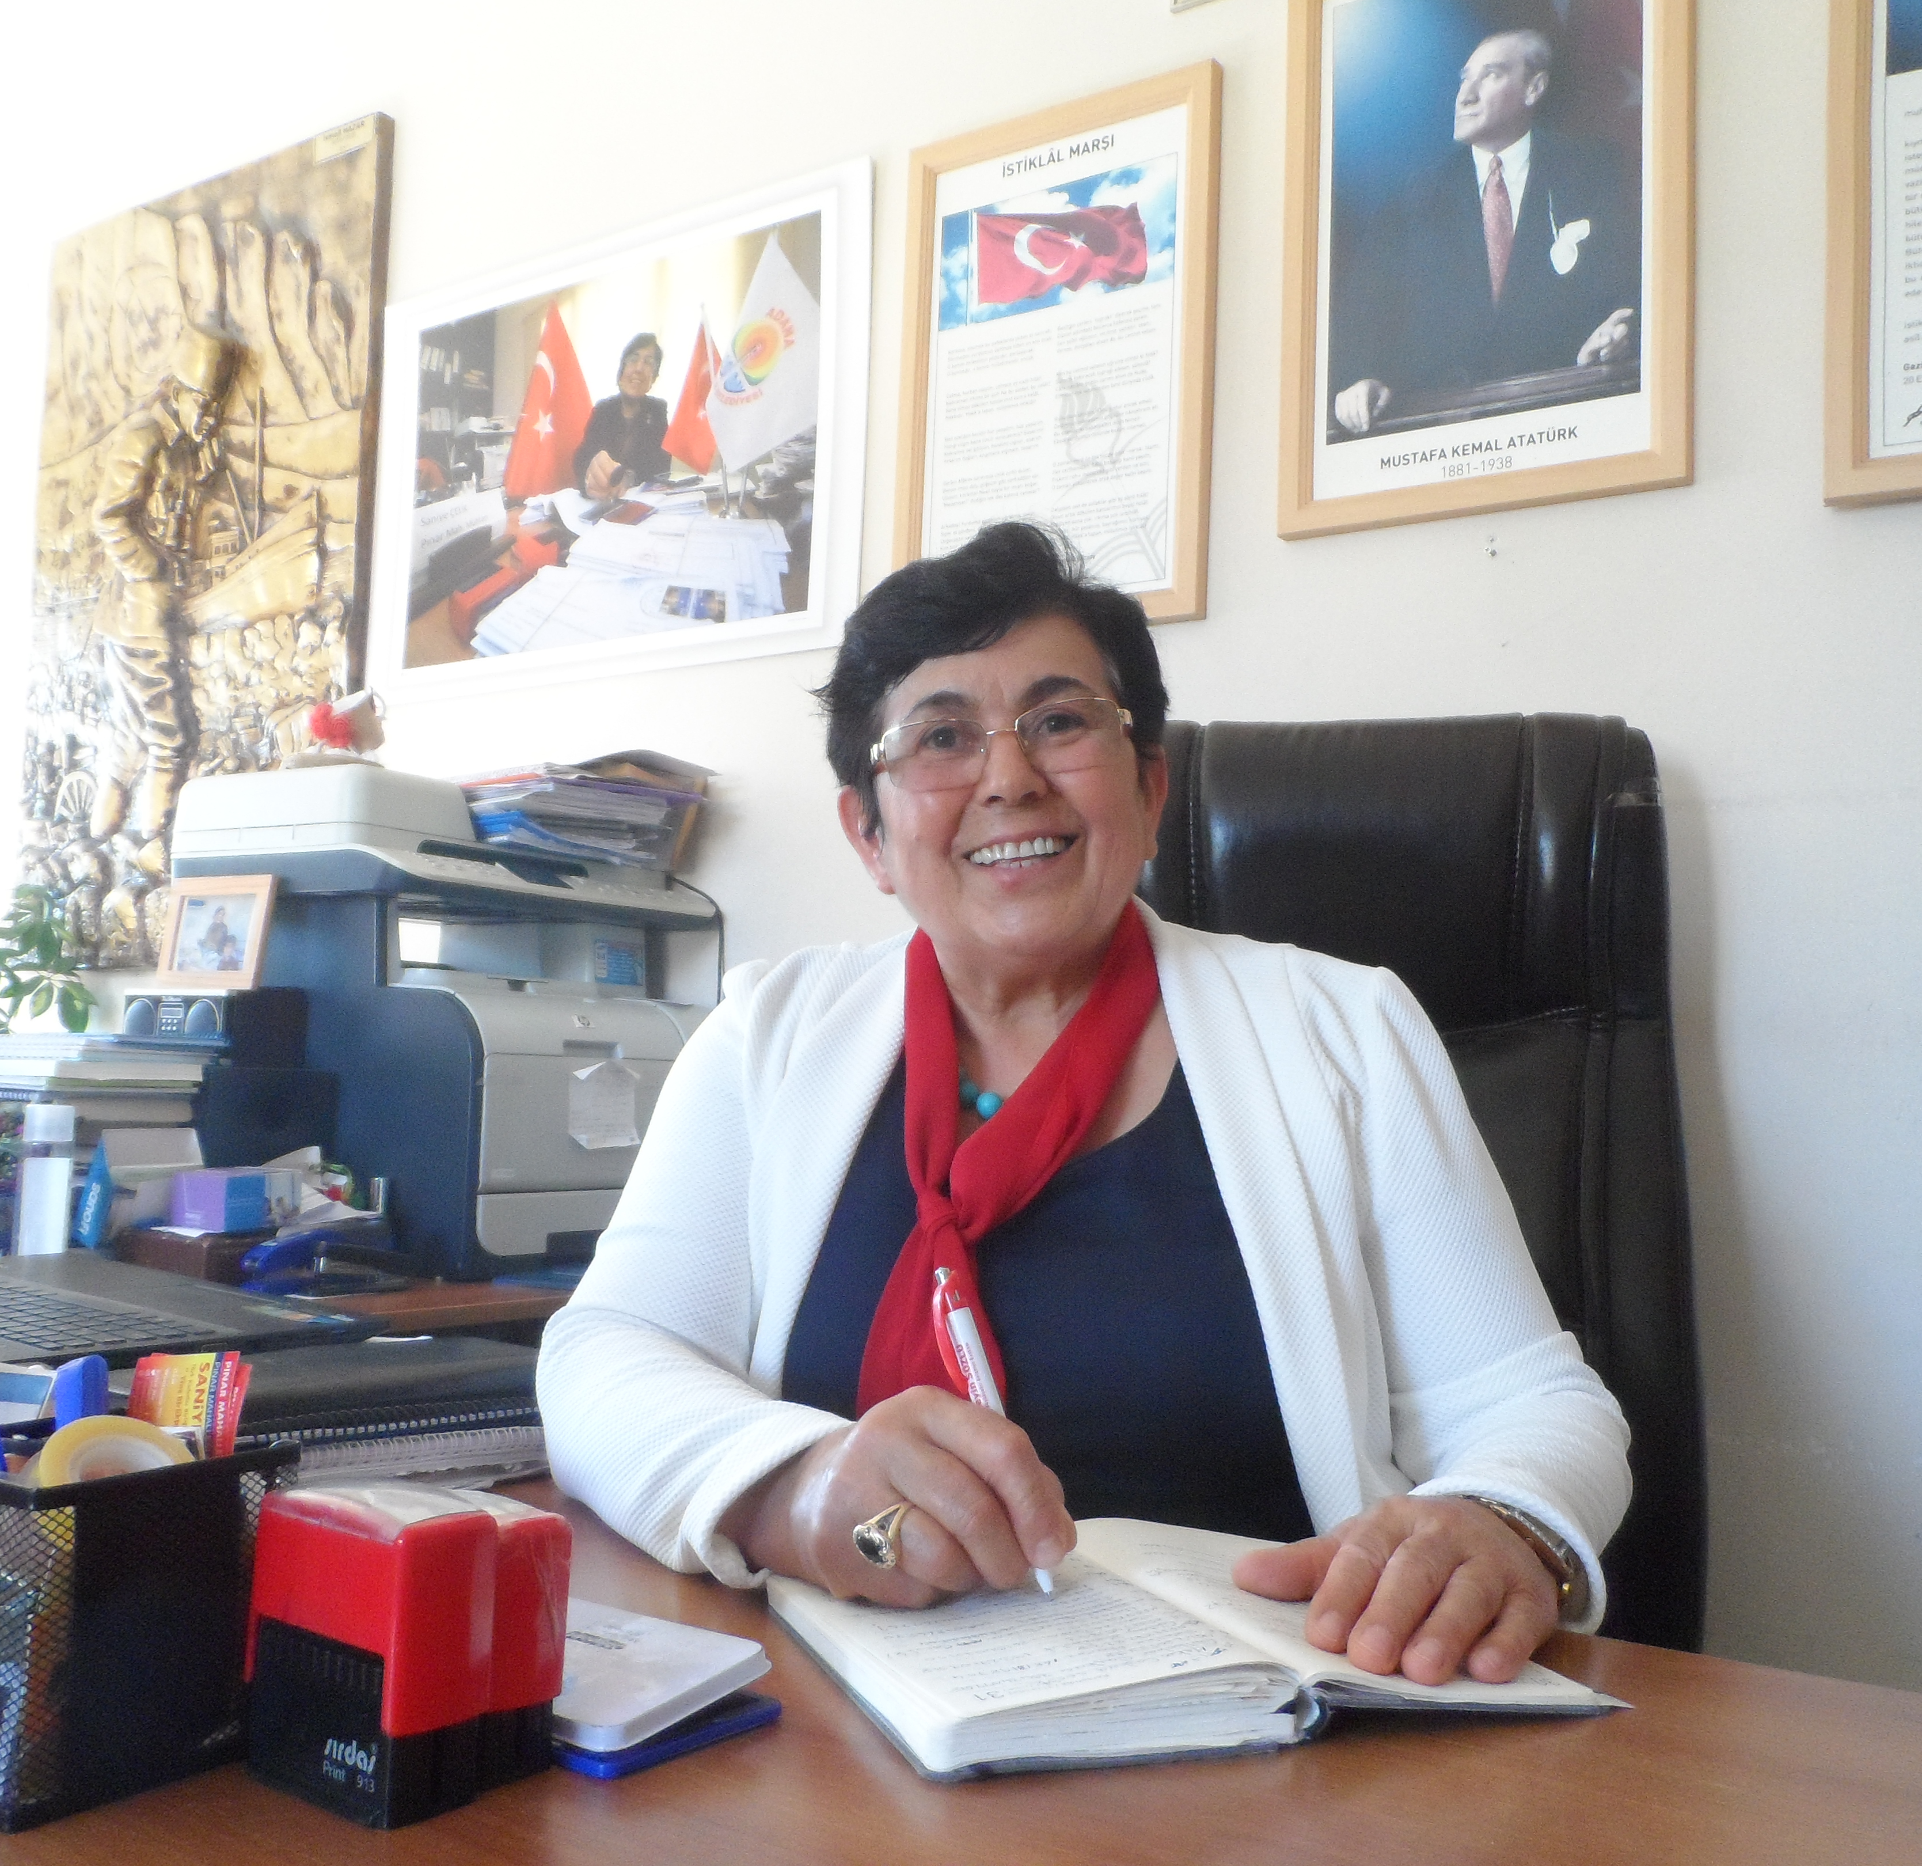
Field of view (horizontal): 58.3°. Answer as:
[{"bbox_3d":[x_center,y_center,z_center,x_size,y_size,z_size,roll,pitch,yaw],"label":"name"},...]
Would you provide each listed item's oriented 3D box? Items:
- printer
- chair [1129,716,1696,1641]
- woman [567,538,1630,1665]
[{"bbox_3d":[-0.570,0.102,2.044,0.510,0.520,0.445,0,-4,33],"label":"printer"},{"bbox_3d":[0.154,0.455,1.127,0.650,1.260,0.710,0,-4,27],"label":"chair"},{"bbox_3d":[0.070,0.425,0.918,0.570,1.290,0.620,1,-3,21],"label":"woman"}]

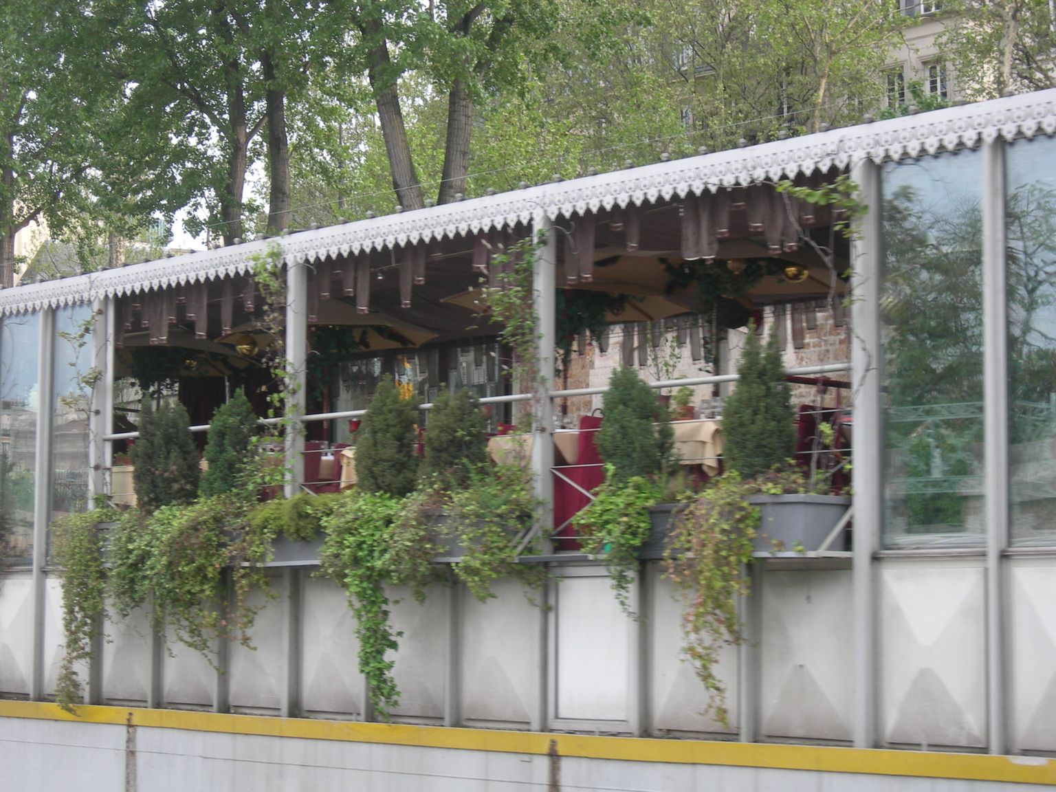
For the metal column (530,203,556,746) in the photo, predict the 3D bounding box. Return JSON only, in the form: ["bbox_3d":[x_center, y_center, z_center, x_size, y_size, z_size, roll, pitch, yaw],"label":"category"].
[{"bbox_3d":[0.109,0.510,17.321,0.108,3.600,0.108,5,-7,-41],"label":"metal column"}]

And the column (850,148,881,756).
[{"bbox_3d":[2.048,0.337,15.156,0.125,3.561,0.125,5,-7,-41],"label":"column"}]

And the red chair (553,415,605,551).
[{"bbox_3d":[0.390,0.629,17.787,0.460,0.920,0.520,5,-7,-41],"label":"red chair"}]

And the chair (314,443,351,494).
[{"bbox_3d":[-1.558,0.879,20.649,0.460,0.920,0.520,5,-7,-41],"label":"chair"}]

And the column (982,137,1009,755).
[{"bbox_3d":[2.691,0.270,14.411,0.095,3.552,0.095,5,-7,-41],"label":"column"}]

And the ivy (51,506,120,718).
[{"bbox_3d":[-3.721,1.785,20.992,0.340,1.695,0.435,5,-7,-41],"label":"ivy"}]

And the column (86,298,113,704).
[{"bbox_3d":[-3.700,0.896,21.601,0.115,3.500,0.115,5,-7,-41],"label":"column"}]

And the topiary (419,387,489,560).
[{"bbox_3d":[-0.523,0.560,17.677,0.420,1.186,0.460,0,-5,0],"label":"topiary"}]

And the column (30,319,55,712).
[{"bbox_3d":[-4.331,0.958,22.297,0.100,3.490,0.100,5,-7,-41],"label":"column"}]

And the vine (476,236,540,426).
[{"bbox_3d":[-0.142,-0.454,17.654,0.280,1.289,0.352,5,-7,-41],"label":"vine"}]

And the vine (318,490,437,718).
[{"bbox_3d":[-1.086,1.499,18.007,0.400,1.593,0.836,5,-7,-41],"label":"vine"}]

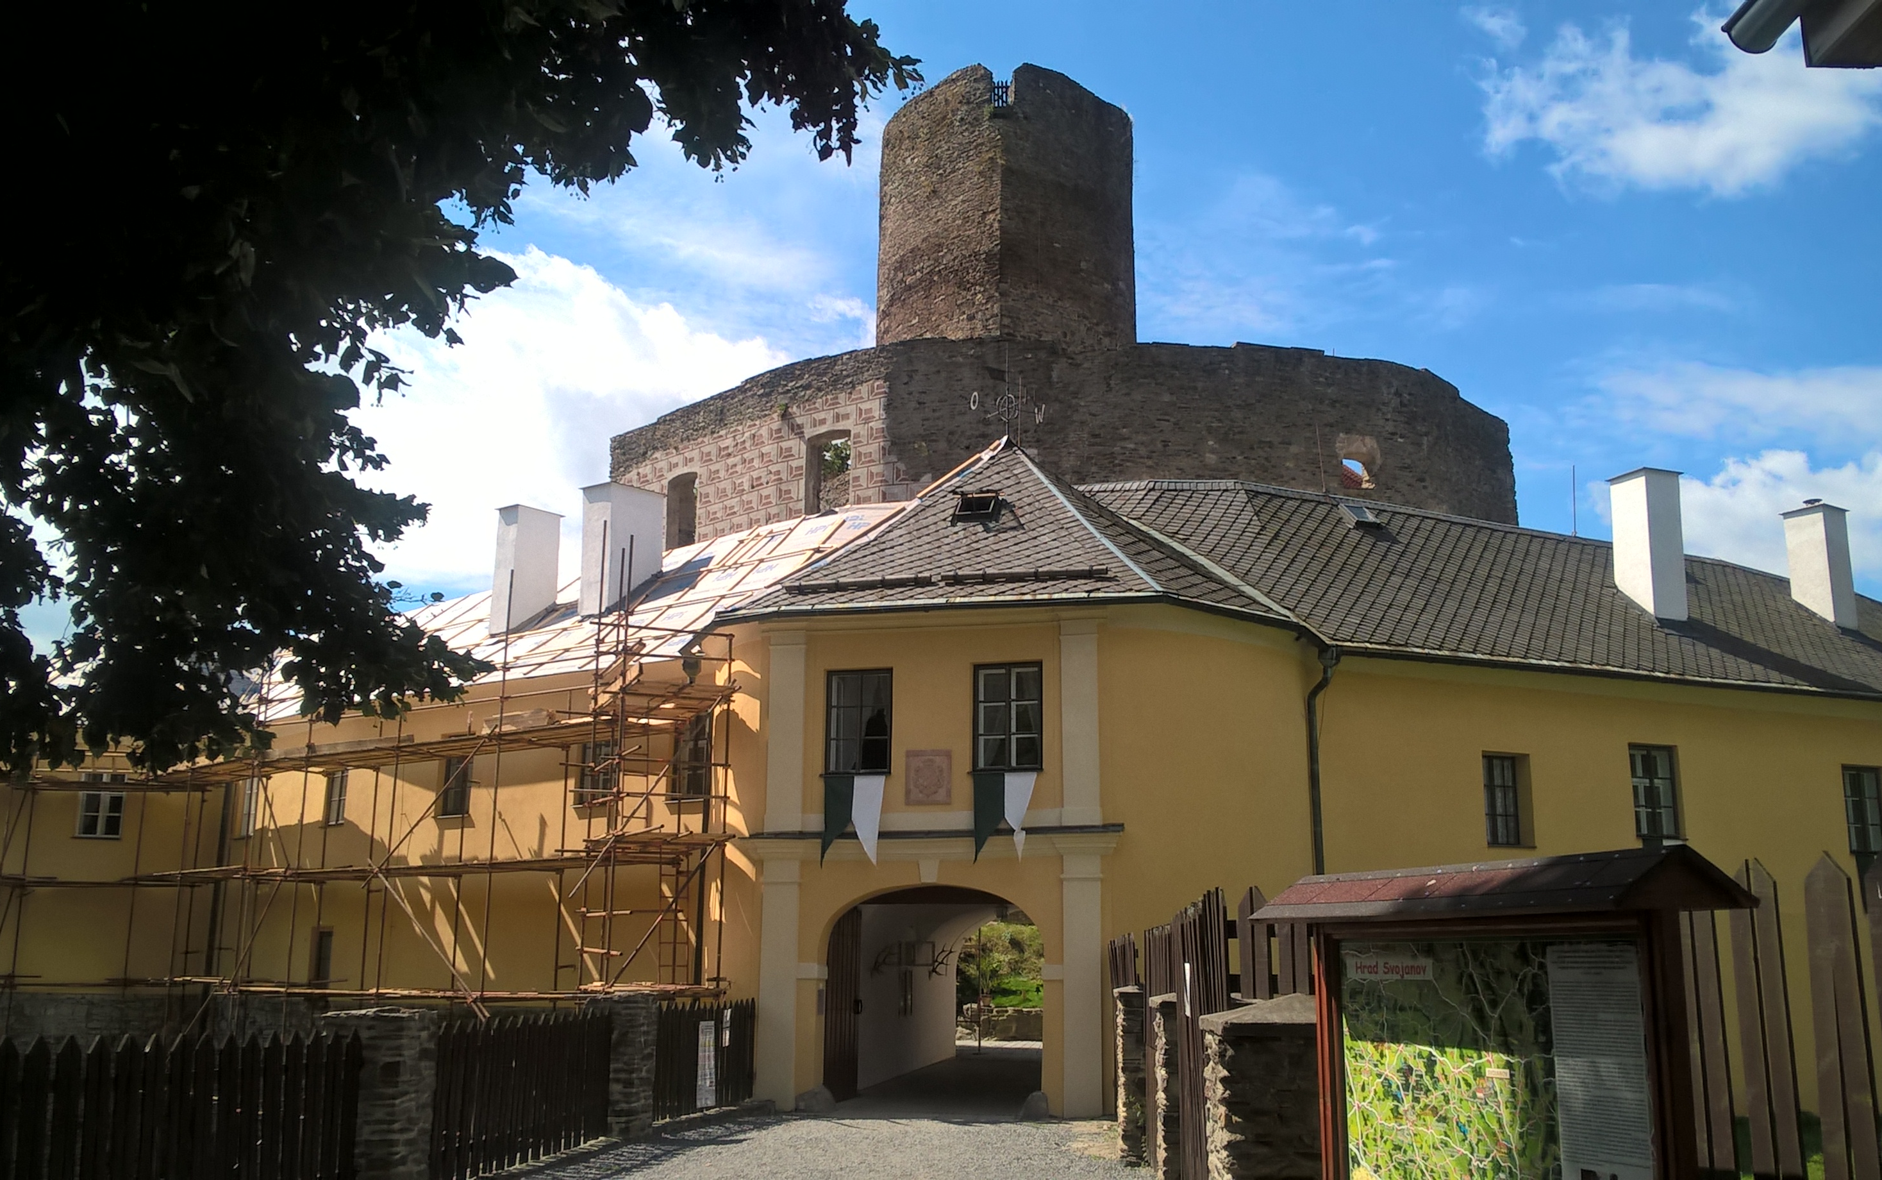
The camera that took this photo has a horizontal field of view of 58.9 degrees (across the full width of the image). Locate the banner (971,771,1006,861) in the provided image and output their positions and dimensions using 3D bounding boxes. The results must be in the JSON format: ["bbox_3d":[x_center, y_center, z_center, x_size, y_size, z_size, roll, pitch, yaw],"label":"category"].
[{"bbox_3d":[0.584,2.775,20.500,0.430,1.100,0.080,-2,-13,13],"label":"banner"}]

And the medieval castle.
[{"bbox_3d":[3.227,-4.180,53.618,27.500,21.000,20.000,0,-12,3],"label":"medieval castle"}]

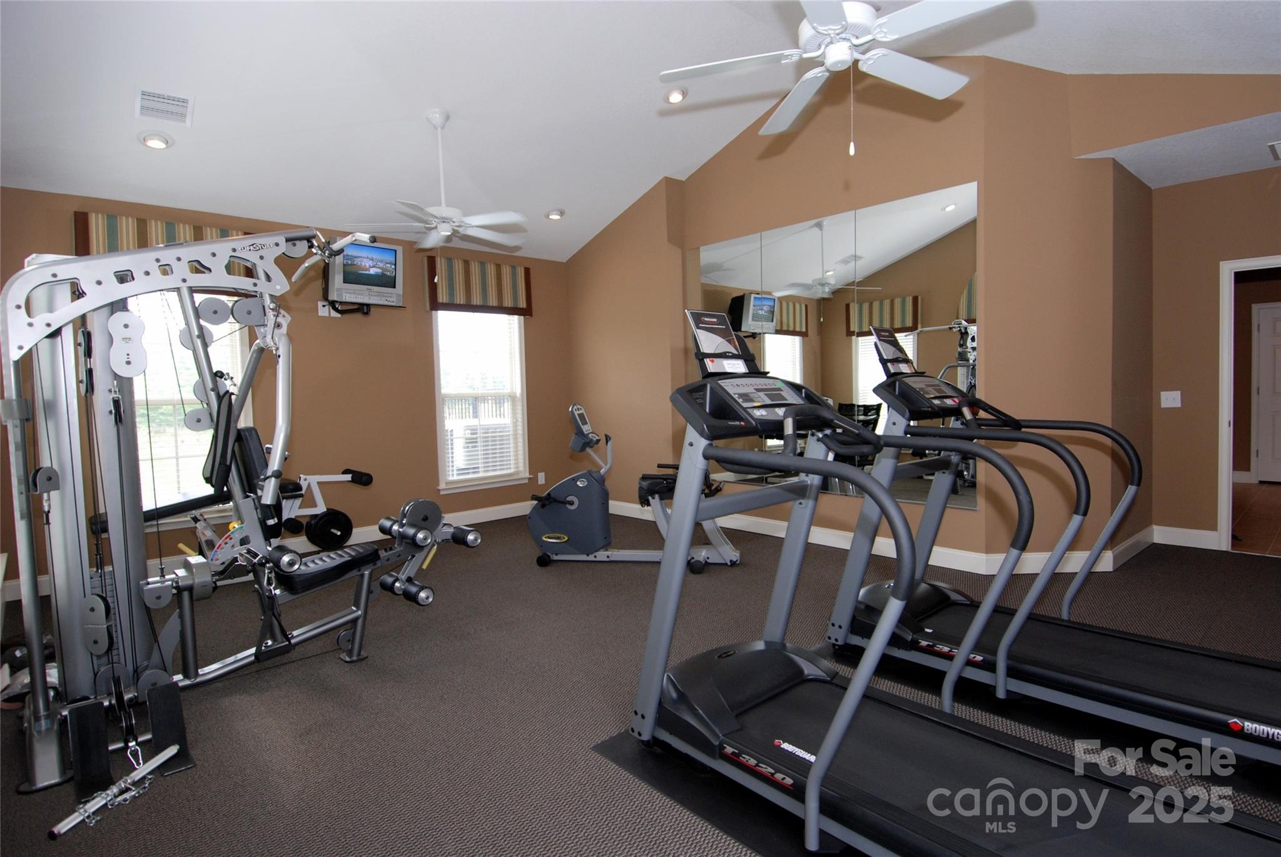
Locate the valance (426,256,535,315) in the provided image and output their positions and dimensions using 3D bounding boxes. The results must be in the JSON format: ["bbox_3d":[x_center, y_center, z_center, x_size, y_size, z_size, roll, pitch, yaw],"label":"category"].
[{"bbox_3d":[-1.659,-1.447,6.676,1.145,0.525,0.130,-4,4,-41],"label":"valance"}]

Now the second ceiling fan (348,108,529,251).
[{"bbox_3d":[-1.467,-1.852,4.719,1.360,0.900,1.360,-4,4,-41],"label":"second ceiling fan"}]

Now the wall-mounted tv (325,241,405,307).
[{"bbox_3d":[-2.449,-1.331,5.624,0.540,0.500,0.460,-4,12,-41],"label":"wall-mounted tv"}]

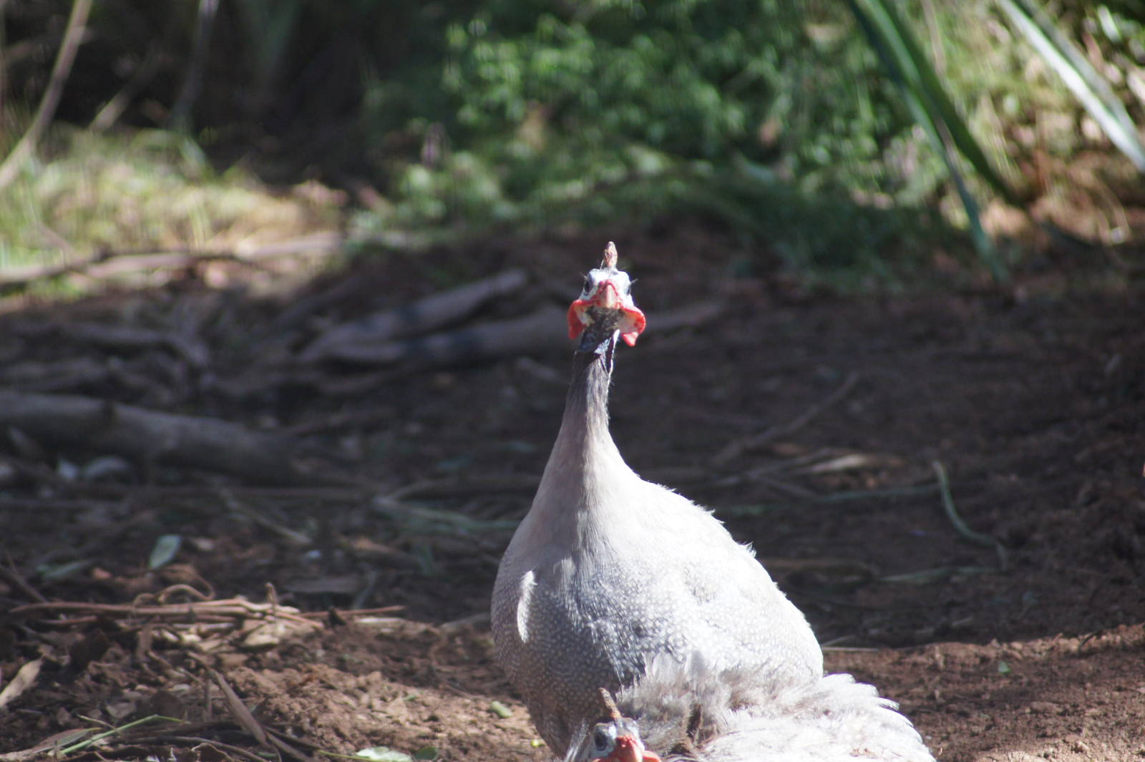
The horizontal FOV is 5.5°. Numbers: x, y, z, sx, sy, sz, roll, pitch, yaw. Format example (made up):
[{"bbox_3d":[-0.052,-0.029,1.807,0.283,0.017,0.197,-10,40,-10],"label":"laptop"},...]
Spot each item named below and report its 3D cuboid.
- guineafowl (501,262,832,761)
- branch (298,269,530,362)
[{"bbox_3d":[0.060,0.123,8.057,0.210,0.470,0.420,4,10,22],"label":"guineafowl"},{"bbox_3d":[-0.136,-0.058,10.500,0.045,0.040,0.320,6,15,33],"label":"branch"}]

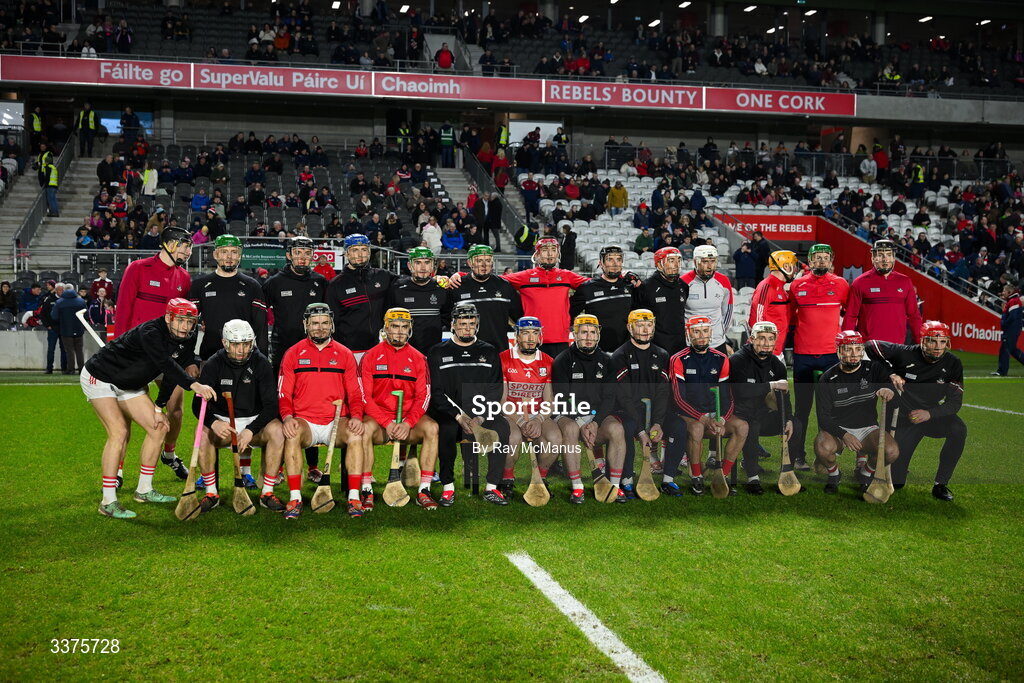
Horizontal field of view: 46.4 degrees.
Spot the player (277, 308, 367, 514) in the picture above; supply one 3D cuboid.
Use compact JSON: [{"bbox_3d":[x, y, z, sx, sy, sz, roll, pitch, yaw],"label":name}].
[{"bbox_3d":[-1.279,0.420,8.020,0.580,1.370,0.800,0,2,-10],"label":"player"}]

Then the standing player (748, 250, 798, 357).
[{"bbox_3d":[2.168,0.146,9.988,0.400,1.840,0.520,2,2,44],"label":"standing player"}]

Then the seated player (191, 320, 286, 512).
[{"bbox_3d":[-1.888,0.485,8.267,0.630,1.260,0.830,0,2,-10],"label":"seated player"}]

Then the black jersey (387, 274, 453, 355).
[{"bbox_3d":[-0.697,-0.190,9.100,0.540,0.630,0.300,0,2,-8],"label":"black jersey"}]

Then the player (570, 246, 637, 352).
[{"bbox_3d":[0.775,0.138,9.700,0.600,1.850,0.380,0,2,-8],"label":"player"}]

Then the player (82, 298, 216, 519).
[{"bbox_3d":[-2.420,0.422,8.035,1.030,1.400,0.670,1,2,40],"label":"player"}]

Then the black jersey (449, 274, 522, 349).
[{"bbox_3d":[-0.213,-0.205,9.600,0.600,0.700,0.330,0,2,-7],"label":"black jersey"}]

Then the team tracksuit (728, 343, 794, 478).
[{"bbox_3d":[1.900,0.514,9.060,0.500,1.007,0.700,0,2,-5],"label":"team tracksuit"}]

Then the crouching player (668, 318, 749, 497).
[{"bbox_3d":[1.471,0.464,9.040,0.560,1.303,0.800,0,2,-6],"label":"crouching player"}]

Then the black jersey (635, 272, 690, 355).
[{"bbox_3d":[1.226,-0.217,9.800,0.540,0.720,0.340,-1,2,-23],"label":"black jersey"}]

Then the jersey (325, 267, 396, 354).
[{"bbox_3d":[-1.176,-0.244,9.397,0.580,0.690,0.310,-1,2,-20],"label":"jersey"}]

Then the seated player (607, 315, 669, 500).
[{"bbox_3d":[0.996,0.427,8.850,0.530,1.342,0.800,0,2,-4],"label":"seated player"}]

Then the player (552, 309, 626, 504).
[{"bbox_3d":[0.559,0.455,8.620,0.520,1.297,0.800,0,2,-4],"label":"player"}]

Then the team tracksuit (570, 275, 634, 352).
[{"bbox_3d":[0.748,-0.223,9.868,0.550,0.660,0.300,0,2,-12],"label":"team tracksuit"}]

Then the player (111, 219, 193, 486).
[{"bbox_3d":[-2.679,0.103,8.930,0.540,1.920,0.460,-1,2,-40],"label":"player"}]

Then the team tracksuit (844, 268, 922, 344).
[{"bbox_3d":[3.094,-0.236,9.950,0.610,0.740,0.300,0,2,6],"label":"team tracksuit"}]

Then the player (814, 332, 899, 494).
[{"bbox_3d":[2.595,0.509,9.000,0.600,1.189,0.760,1,2,10],"label":"player"}]

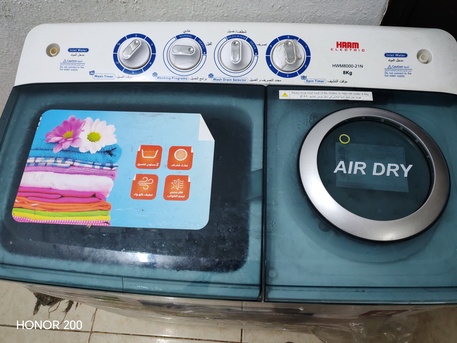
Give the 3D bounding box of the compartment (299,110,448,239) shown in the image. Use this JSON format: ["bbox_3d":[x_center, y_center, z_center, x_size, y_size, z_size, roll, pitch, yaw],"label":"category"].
[{"bbox_3d":[0.223,-0.005,0.544,0.228,0.027,0.228,2,67,3],"label":"compartment"}]

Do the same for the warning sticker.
[{"bbox_3d":[0.167,-0.131,0.611,0.159,0.004,0.018,2,67,3],"label":"warning sticker"}]

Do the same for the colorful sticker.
[{"bbox_3d":[-0.175,-0.011,0.569,0.302,0.005,0.200,2,67,3],"label":"colorful sticker"}]

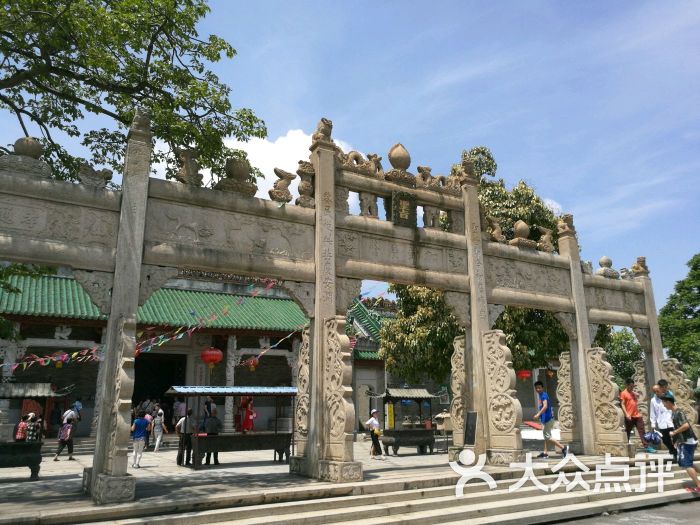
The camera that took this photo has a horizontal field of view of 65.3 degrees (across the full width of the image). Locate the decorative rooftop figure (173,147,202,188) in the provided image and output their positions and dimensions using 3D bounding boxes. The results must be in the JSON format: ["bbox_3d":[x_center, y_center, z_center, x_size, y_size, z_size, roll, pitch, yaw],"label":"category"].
[{"bbox_3d":[-2.879,-1.683,9.672,0.500,0.680,0.360,8,-17,-30],"label":"decorative rooftop figure"}]

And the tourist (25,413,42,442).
[{"bbox_3d":[-10.675,5.936,18.603,0.460,1.560,0.320,5,-16,-19],"label":"tourist"}]

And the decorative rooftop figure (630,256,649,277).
[{"bbox_3d":[7.695,0.133,14.488,0.450,0.520,0.420,8,-15,-29],"label":"decorative rooftop figure"}]

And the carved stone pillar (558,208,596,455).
[{"bbox_3d":[5.656,1.602,13.659,0.420,6.050,0.440,8,-18,-29],"label":"carved stone pillar"}]

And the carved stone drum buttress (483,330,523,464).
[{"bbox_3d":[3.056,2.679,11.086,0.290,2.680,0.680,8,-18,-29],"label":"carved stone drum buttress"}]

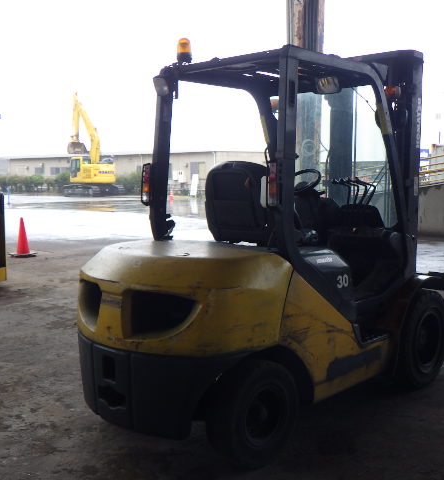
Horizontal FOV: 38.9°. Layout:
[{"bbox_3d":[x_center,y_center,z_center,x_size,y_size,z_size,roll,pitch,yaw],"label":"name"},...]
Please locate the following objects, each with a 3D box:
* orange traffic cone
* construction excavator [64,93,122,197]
[{"bbox_3d":[-3.805,-0.071,12.002,0.370,0.700,0.370,3,6,28],"label":"orange traffic cone"},{"bbox_3d":[-9.944,-7.201,47.330,5.100,7.900,2.900,5,8,44],"label":"construction excavator"}]

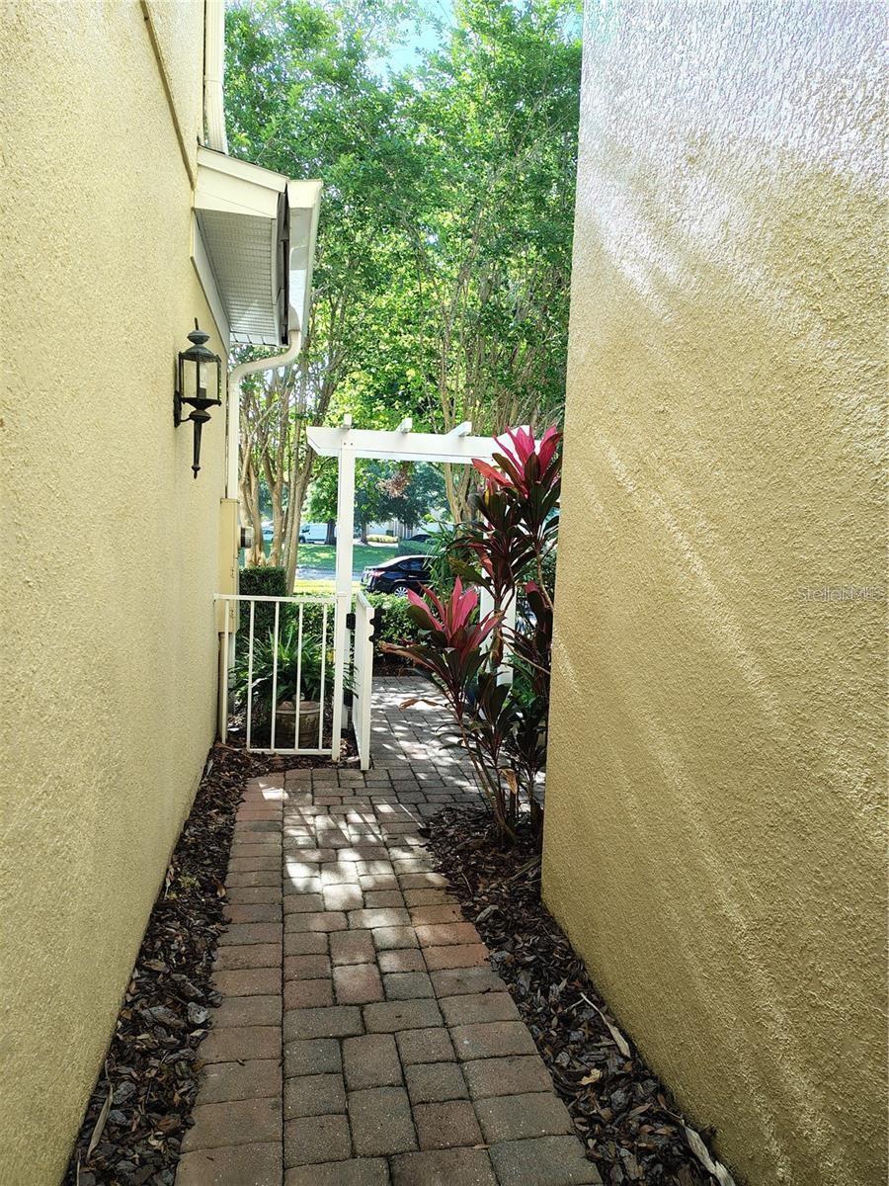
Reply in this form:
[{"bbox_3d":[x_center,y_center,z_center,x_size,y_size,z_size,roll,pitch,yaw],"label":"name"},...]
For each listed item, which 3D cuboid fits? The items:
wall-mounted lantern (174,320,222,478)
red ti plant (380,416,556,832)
[{"bbox_3d":[-0.948,-0.753,3.209,0.185,0.615,0.170,2,3,-11],"label":"wall-mounted lantern"},{"bbox_3d":[0.211,0.172,3.909,1.050,1.950,0.950,2,3,-11],"label":"red ti plant"}]

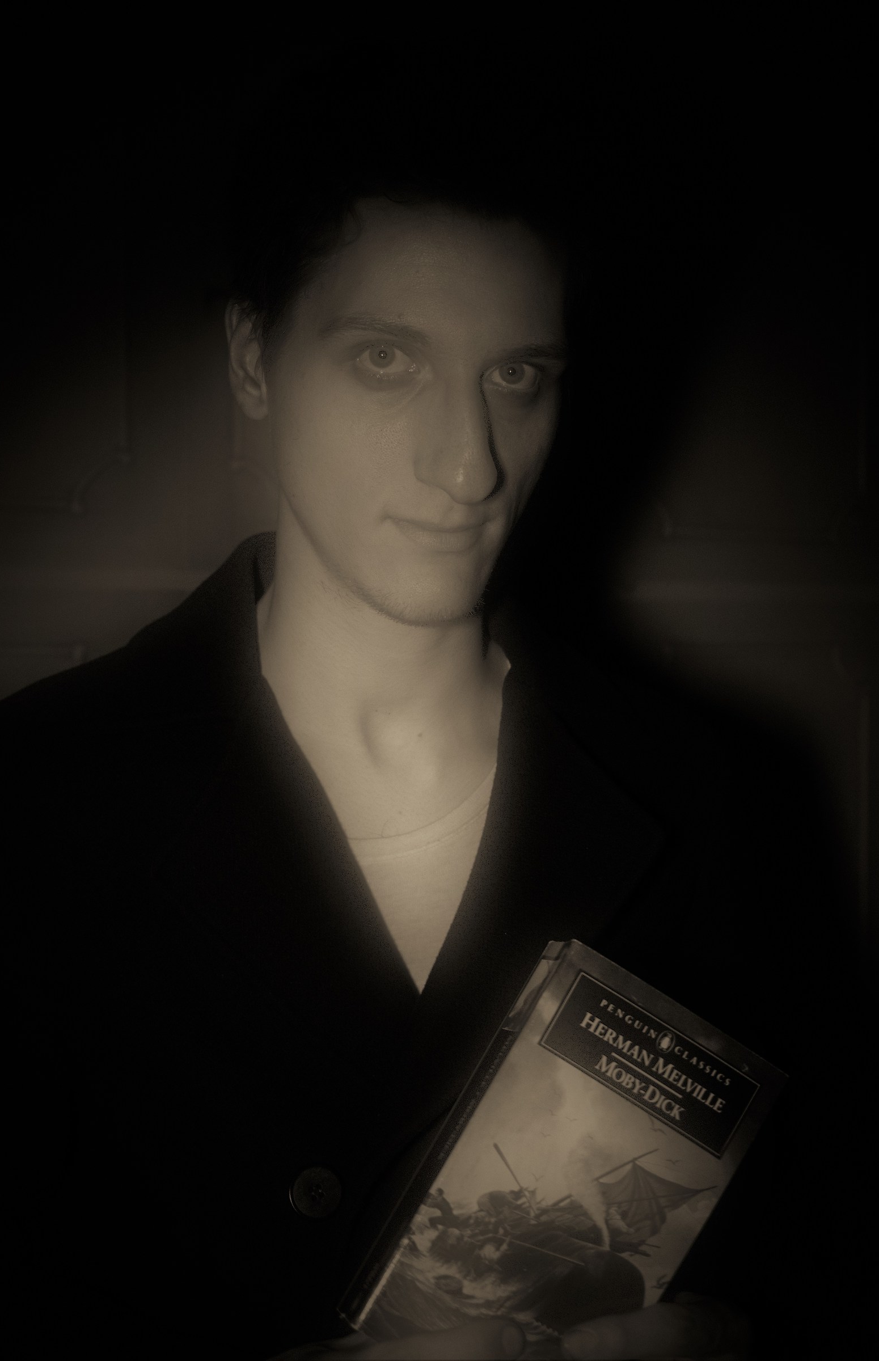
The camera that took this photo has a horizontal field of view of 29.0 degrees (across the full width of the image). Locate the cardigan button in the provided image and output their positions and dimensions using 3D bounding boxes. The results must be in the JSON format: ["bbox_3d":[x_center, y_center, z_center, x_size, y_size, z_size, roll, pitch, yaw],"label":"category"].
[{"bbox_3d":[-0.061,0.251,0.835,0.025,0.025,0.004,0,-7,-16],"label":"cardigan button"}]

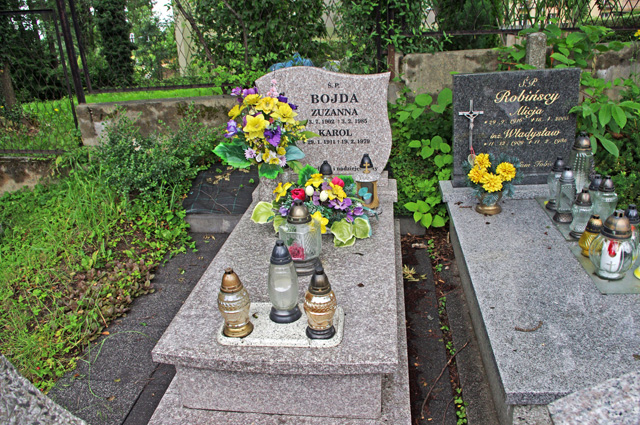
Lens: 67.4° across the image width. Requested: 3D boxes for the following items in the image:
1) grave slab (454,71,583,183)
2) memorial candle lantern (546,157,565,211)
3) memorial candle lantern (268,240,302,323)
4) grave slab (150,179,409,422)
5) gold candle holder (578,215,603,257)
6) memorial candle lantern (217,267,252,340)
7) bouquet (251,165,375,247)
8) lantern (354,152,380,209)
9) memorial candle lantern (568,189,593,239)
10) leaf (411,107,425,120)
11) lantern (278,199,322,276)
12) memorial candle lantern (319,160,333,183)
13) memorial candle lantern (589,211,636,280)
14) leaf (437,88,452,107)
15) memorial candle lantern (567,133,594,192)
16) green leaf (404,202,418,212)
[{"bbox_3d":[1.165,-0.501,2.905,0.725,0.670,0.080,-2,11,3],"label":"grave slab"},{"bbox_3d":[1.270,-0.159,2.571,0.100,0.288,0.100,0,23,8],"label":"memorial candle lantern"},{"bbox_3d":[-0.135,0.238,1.716,0.120,0.305,0.120,0,22,8],"label":"memorial candle lantern"},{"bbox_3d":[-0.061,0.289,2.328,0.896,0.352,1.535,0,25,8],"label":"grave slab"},{"bbox_3d":[1.237,0.105,2.169,0.100,0.187,0.100,0,21,8],"label":"gold candle holder"},{"bbox_3d":[-0.303,0.312,1.704,0.113,0.241,0.113,0,21,8],"label":"memorial candle lantern"},{"bbox_3d":[-0.028,-0.035,2.377,0.570,0.290,0.400,0,22,8],"label":"bouquet"},{"bbox_3d":[0.276,-0.177,2.731,0.135,0.318,0.130,0,23,8],"label":"lantern"},{"bbox_3d":[1.244,0.004,2.263,0.107,0.232,0.107,0,23,8],"label":"memorial candle lantern"},{"bbox_3d":[0.613,-0.619,2.997,0.085,0.055,0.075,0,23,8],"label":"leaf"},{"bbox_3d":[-0.085,0.101,2.107,0.183,0.318,0.180,3,22,17],"label":"lantern"},{"bbox_3d":[0.029,-0.158,2.760,0.100,0.285,0.100,0,23,8],"label":"memorial candle lantern"},{"bbox_3d":[1.147,0.120,1.861,0.185,0.262,0.185,0,22,8],"label":"memorial candle lantern"},{"bbox_3d":[0.847,-0.780,3.250,0.115,0.120,0.050,-1,20,9],"label":"leaf"},{"bbox_3d":[1.402,-0.214,2.563,0.128,0.370,0.128,0,23,8],"label":"memorial candle lantern"},{"bbox_3d":[0.515,-0.028,2.700,0.080,0.055,0.055,-1,20,9],"label":"green leaf"}]

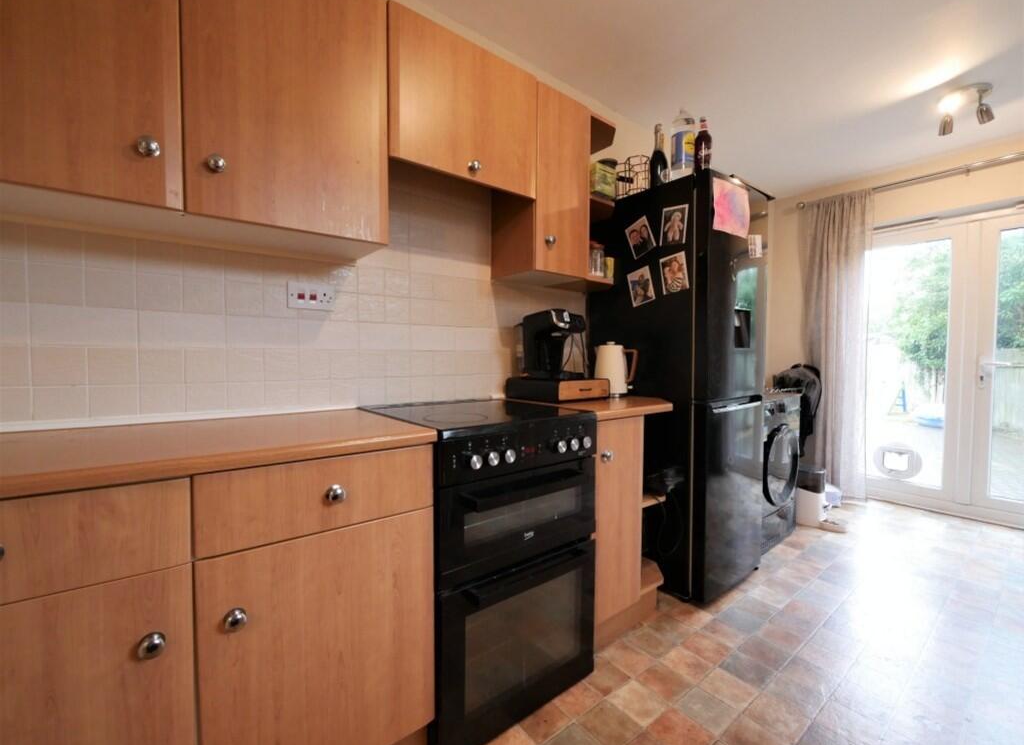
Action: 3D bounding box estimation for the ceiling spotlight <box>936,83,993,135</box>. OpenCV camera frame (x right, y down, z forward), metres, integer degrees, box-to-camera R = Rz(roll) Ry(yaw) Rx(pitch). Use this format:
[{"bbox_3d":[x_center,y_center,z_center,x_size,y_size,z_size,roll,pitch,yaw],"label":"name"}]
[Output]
[{"bbox_3d":[2.338,-1.357,2.133,0.130,0.170,0.210,-2,3,-37],"label":"ceiling spotlight"}]

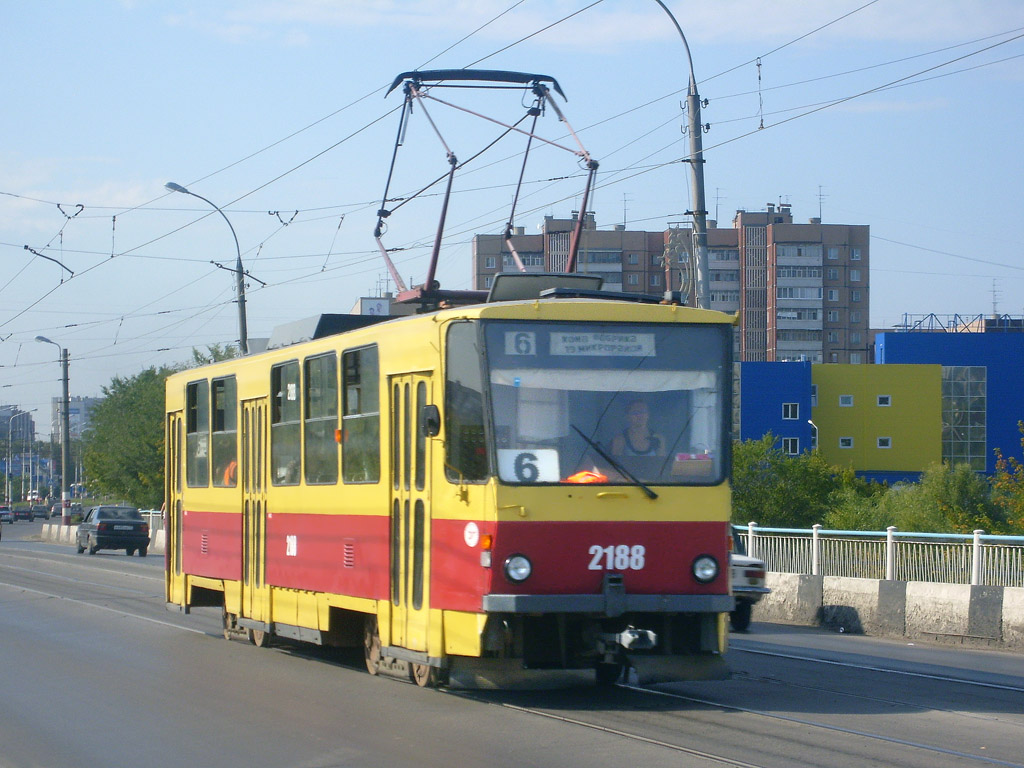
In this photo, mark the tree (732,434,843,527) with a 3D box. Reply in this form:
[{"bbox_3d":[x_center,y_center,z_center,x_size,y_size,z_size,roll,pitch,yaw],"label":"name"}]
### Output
[{"bbox_3d":[6.290,3.718,74.910,4.200,5.000,4.200,0,-2,0],"label":"tree"}]

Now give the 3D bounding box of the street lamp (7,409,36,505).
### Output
[{"bbox_3d":[-42.778,7.136,271.821,2.500,9.900,0.320,0,-2,-7],"label":"street lamp"}]

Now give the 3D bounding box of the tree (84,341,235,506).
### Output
[{"bbox_3d":[-15.753,2.817,139.834,7.400,9.200,7.400,0,-2,0],"label":"tree"}]

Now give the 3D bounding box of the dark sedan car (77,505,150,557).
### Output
[{"bbox_3d":[-11.521,4.214,89.557,1.680,1.400,4.440,1,-2,-16],"label":"dark sedan car"}]

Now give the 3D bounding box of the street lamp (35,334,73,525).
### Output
[{"bbox_3d":[-17.167,2.040,115.916,1.420,7.650,0.340,1,-2,-16],"label":"street lamp"}]

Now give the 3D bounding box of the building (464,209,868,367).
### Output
[{"bbox_3d":[21.875,-6.392,426.231,54.000,34.000,20.000,0,-2,2],"label":"building"}]

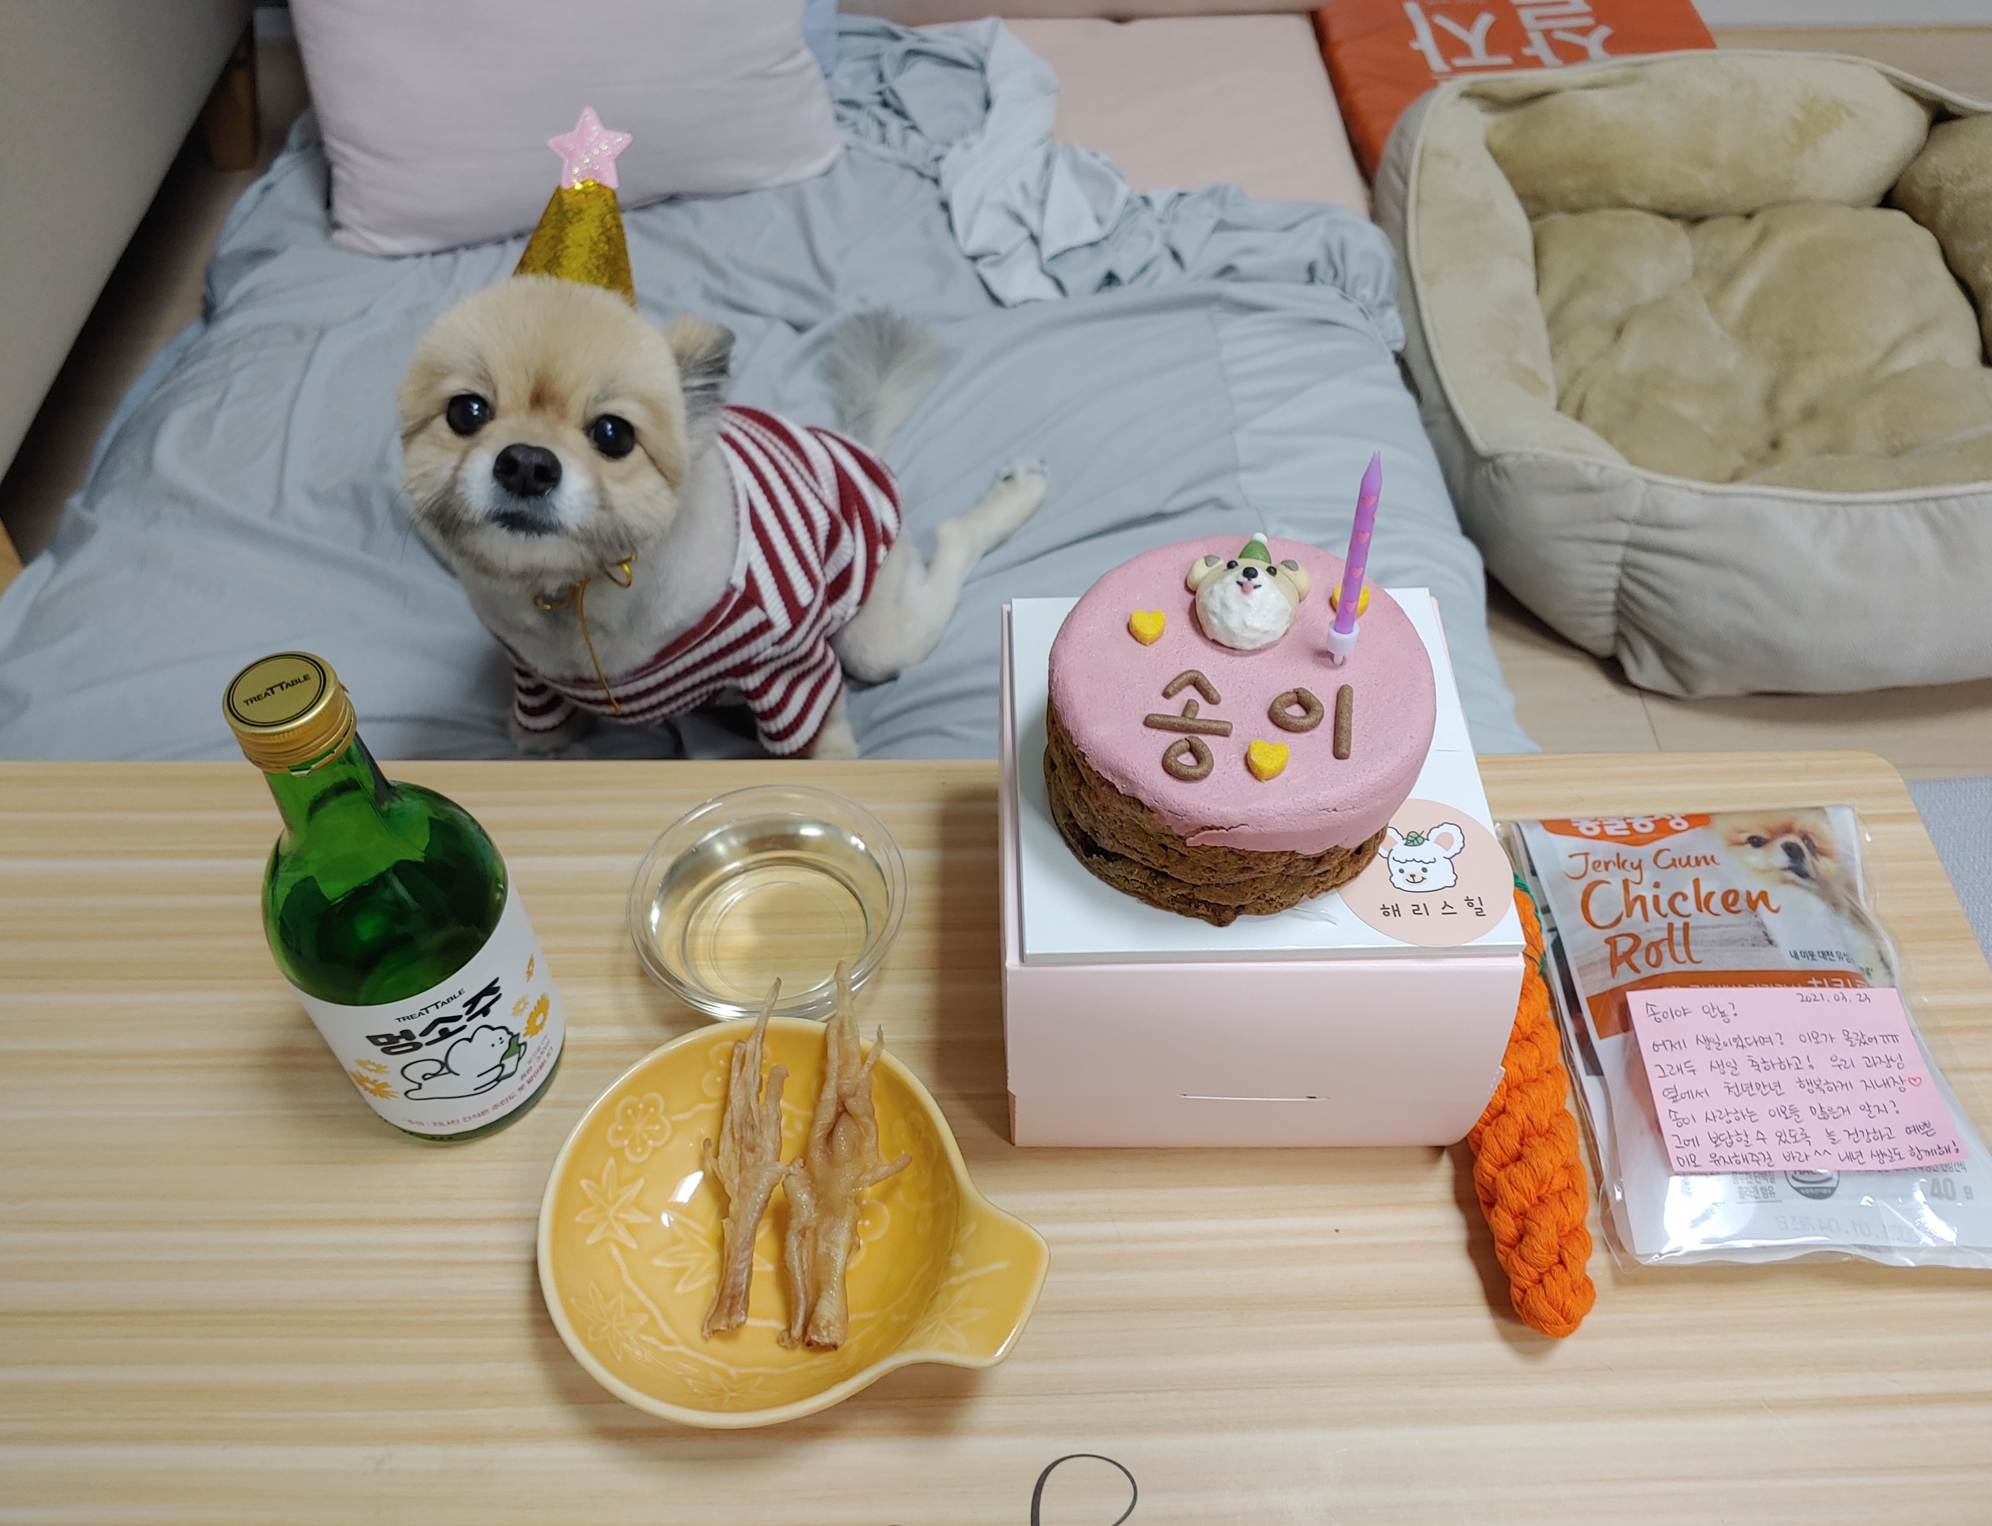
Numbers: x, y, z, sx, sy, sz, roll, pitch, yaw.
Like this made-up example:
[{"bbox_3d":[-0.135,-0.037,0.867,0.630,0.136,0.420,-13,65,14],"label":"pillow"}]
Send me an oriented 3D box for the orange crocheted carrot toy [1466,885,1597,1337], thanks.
[{"bbox_3d":[0.180,0.100,0.522,0.038,0.036,0.210,3,51,3],"label":"orange crocheted carrot toy"}]

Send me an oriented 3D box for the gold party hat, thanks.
[{"bbox_3d":[-0.189,-0.248,0.670,0.066,0.066,0.108,5,89,-29],"label":"gold party hat"}]

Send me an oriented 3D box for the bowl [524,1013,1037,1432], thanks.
[{"bbox_3d":[-0.063,0.155,0.472,0.157,0.044,0.131,16,52,13],"label":"bowl"}]

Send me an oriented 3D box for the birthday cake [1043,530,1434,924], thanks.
[{"bbox_3d":[0.071,-0.015,0.438,0.108,0.068,0.108,0,50,0],"label":"birthday cake"}]

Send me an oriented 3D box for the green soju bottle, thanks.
[{"bbox_3d":[-0.193,0.043,0.468,0.073,0.192,0.073,-29,56,-22],"label":"green soju bottle"}]

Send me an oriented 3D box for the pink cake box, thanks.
[{"bbox_3d":[0.080,0.037,0.518,0.151,0.123,0.151,0,50,0],"label":"pink cake box"}]

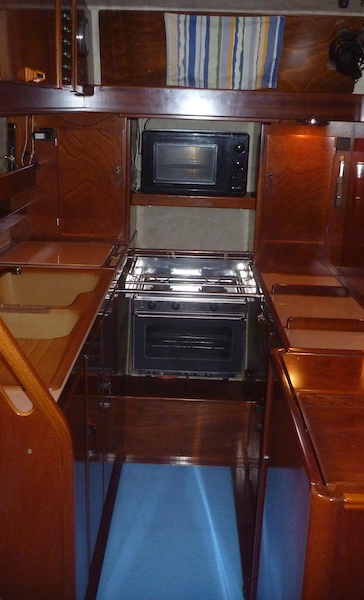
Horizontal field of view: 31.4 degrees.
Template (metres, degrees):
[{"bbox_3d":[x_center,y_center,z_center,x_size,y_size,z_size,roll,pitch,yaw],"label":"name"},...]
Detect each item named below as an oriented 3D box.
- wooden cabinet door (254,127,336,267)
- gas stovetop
[{"bbox_3d":[0.510,-0.486,2.973,0.325,0.600,0.040,2,16,0],"label":"wooden cabinet door"},{"bbox_3d":[0.046,-0.110,2.844,0.530,0.100,0.460,2,16,0],"label":"gas stovetop"}]

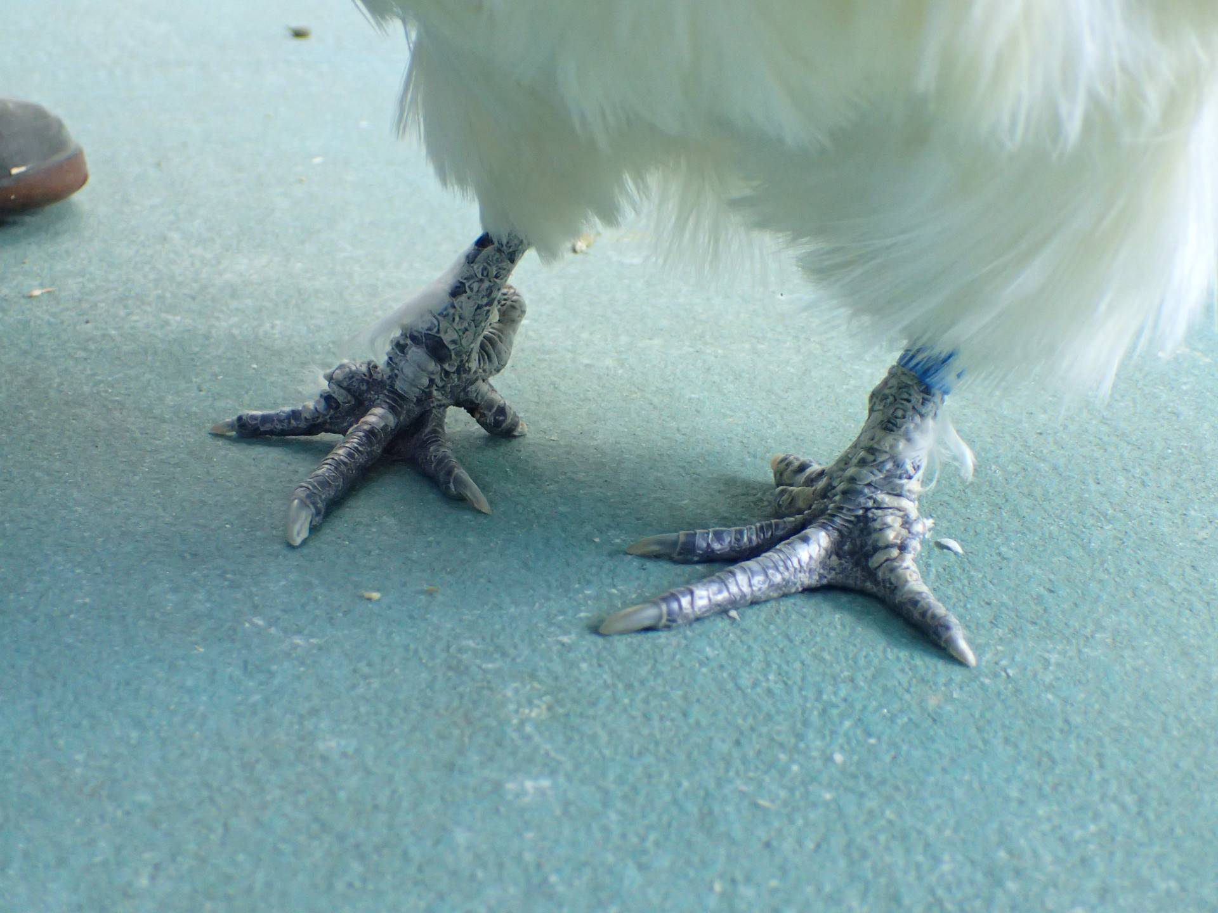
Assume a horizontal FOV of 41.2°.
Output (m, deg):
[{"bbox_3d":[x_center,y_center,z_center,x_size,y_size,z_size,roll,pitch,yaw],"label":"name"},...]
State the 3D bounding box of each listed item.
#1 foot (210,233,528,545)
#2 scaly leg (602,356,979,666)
[{"bbox_3d":[-0.062,-0.022,0.396,0.085,0.046,0.097,8,27,16],"label":"foot"},{"bbox_3d":[0.041,0.011,0.331,0.085,0.043,0.072,-13,28,-25],"label":"scaly leg"}]

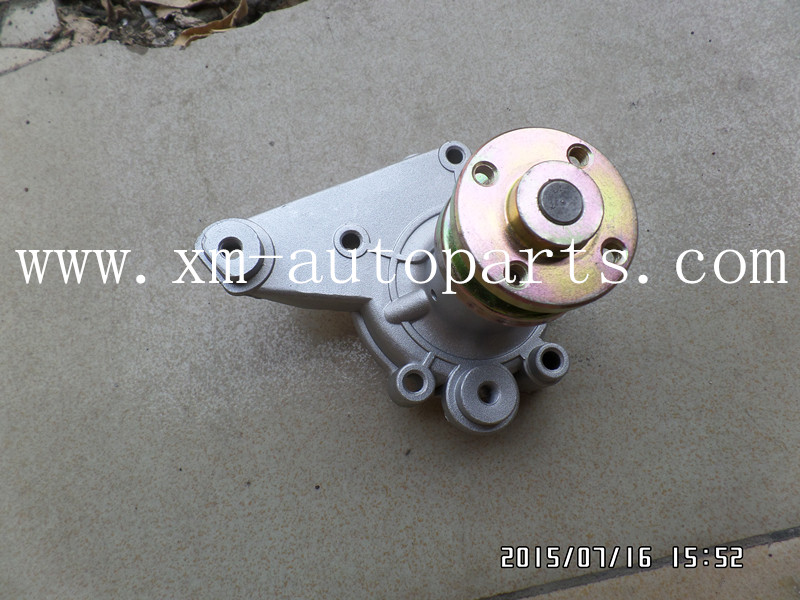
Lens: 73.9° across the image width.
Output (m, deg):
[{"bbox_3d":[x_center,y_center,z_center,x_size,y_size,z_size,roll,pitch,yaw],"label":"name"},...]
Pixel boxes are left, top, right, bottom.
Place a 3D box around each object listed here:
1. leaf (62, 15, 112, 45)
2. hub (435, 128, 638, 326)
[{"bbox_3d":[-0.216,-0.181,0.359,0.039,0.009,0.023,26,73,6],"label":"leaf"},{"bbox_3d":[0.049,-0.028,0.189,0.067,0.036,0.067,2,76,-9],"label":"hub"}]

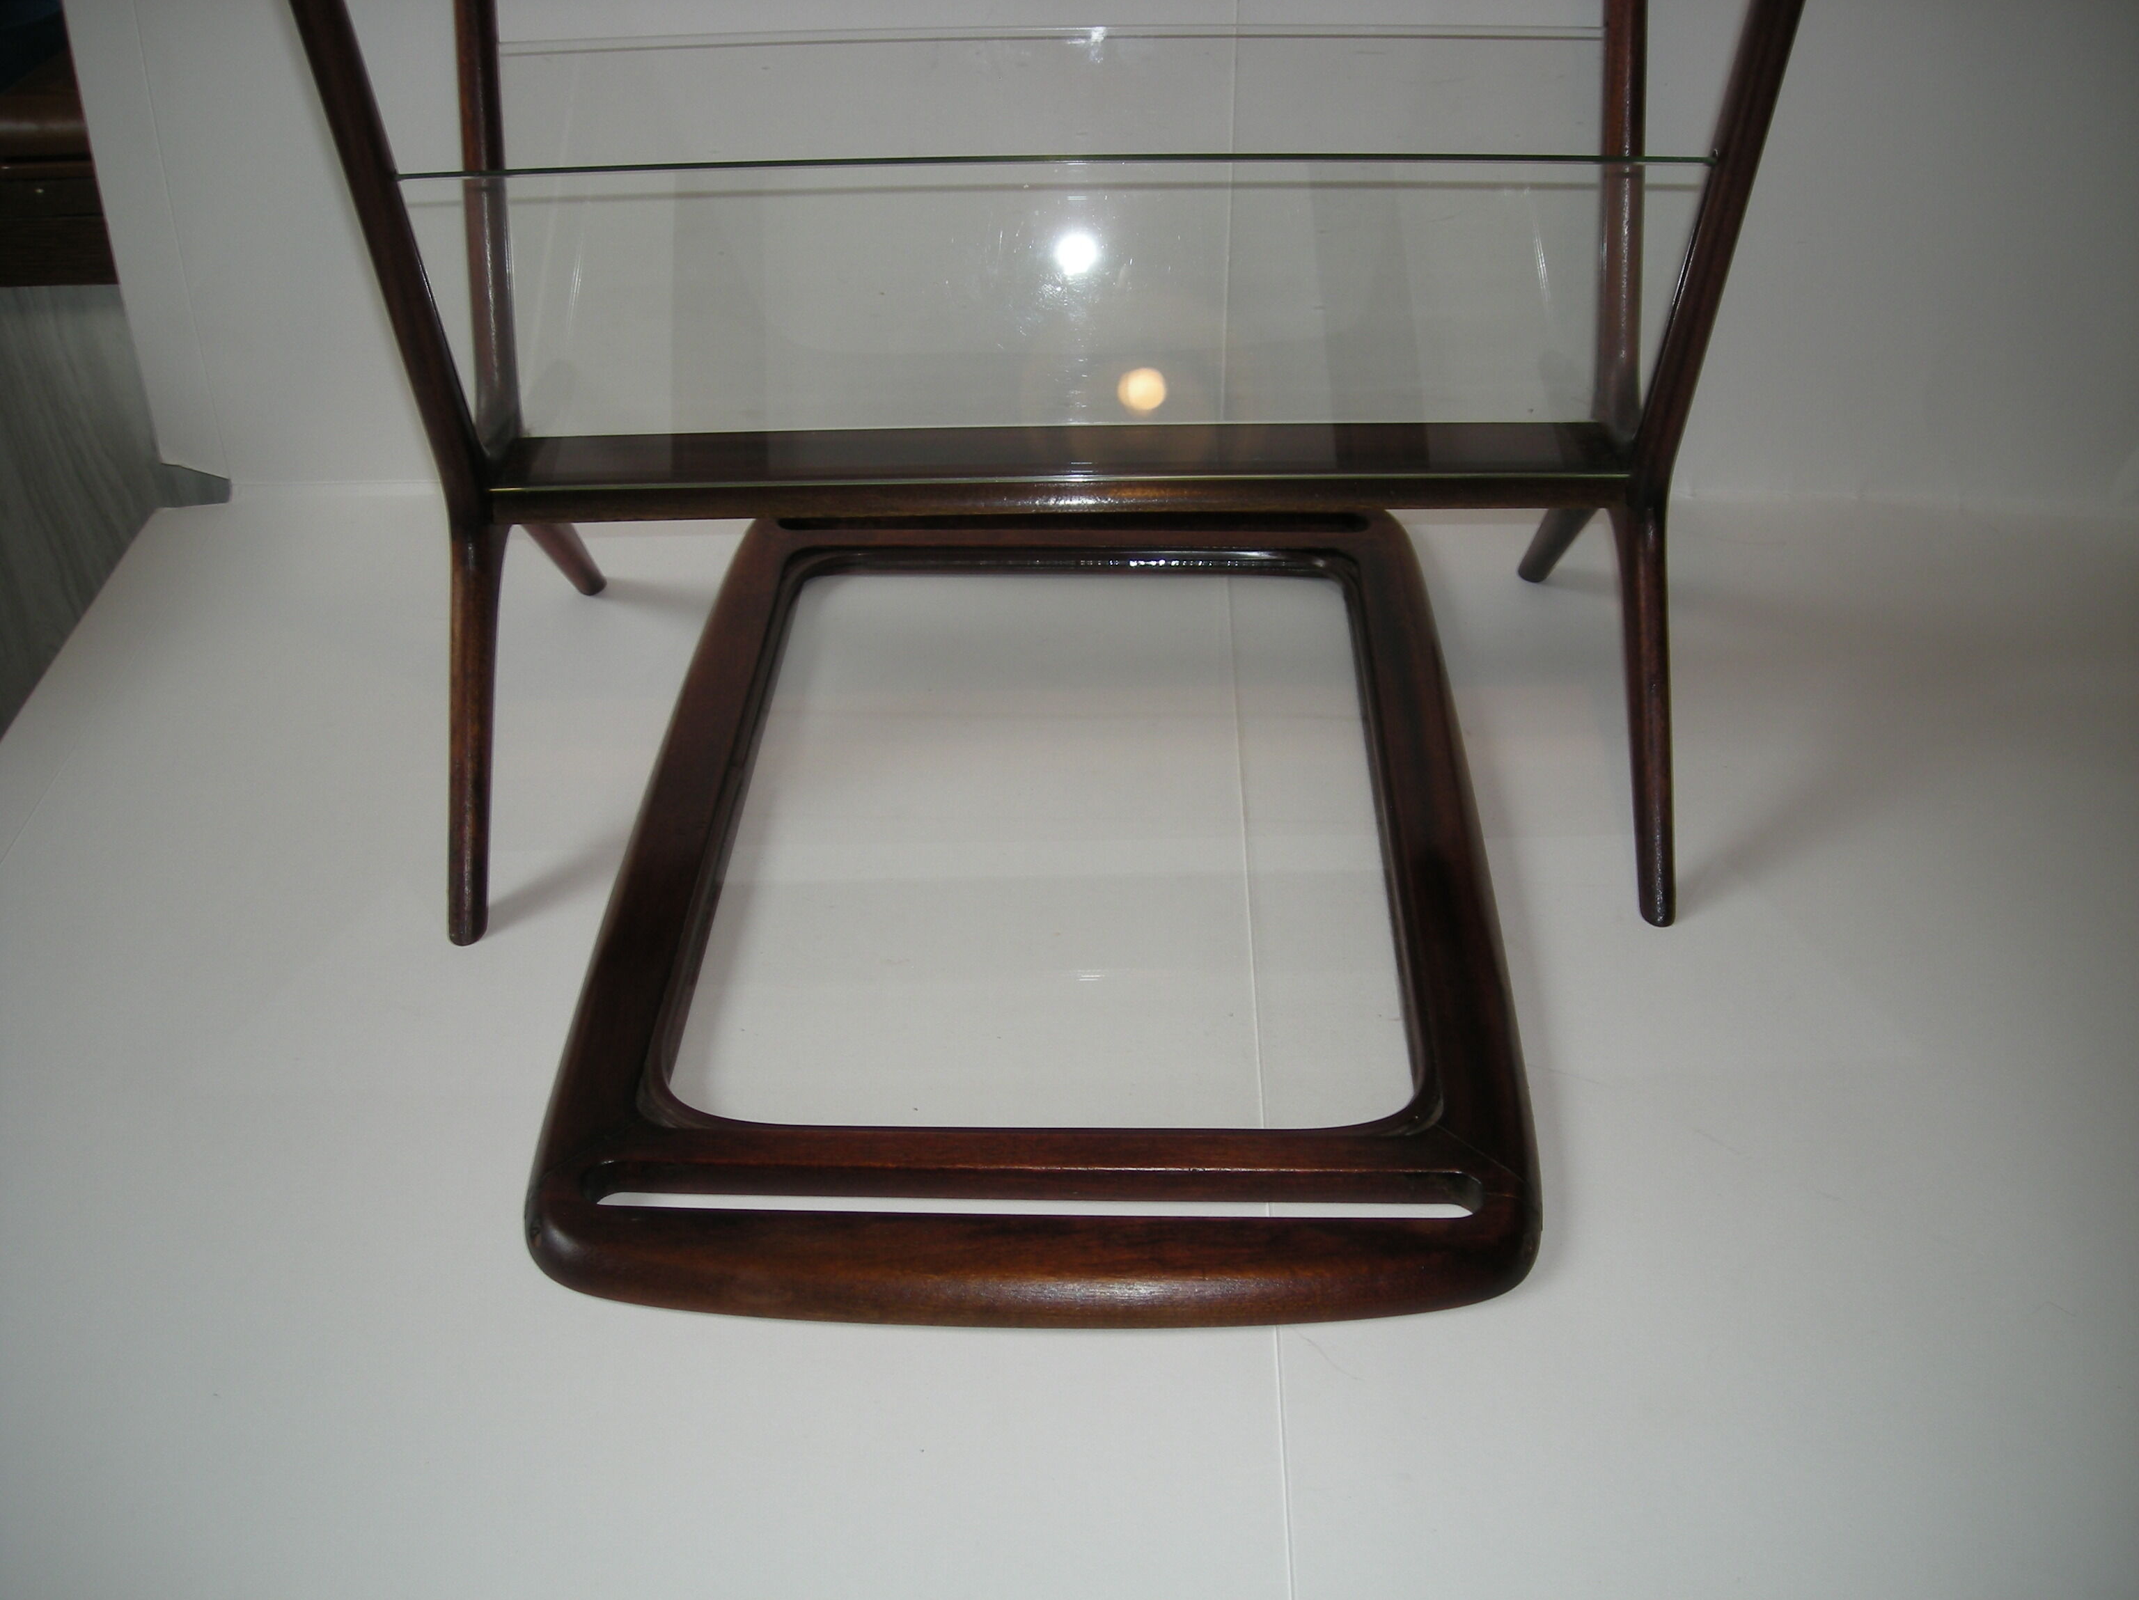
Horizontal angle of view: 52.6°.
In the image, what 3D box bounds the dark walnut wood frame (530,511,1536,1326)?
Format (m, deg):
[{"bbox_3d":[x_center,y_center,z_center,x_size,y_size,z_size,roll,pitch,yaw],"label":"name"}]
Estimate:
[{"bbox_3d":[-0.006,0.001,0.951,0.371,0.021,0.589,0,35,2],"label":"dark walnut wood frame"}]

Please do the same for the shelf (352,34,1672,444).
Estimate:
[{"bbox_3d":[-0.006,-0.215,0.881,0.483,0.164,0.181,-1,35,0],"label":"shelf"}]

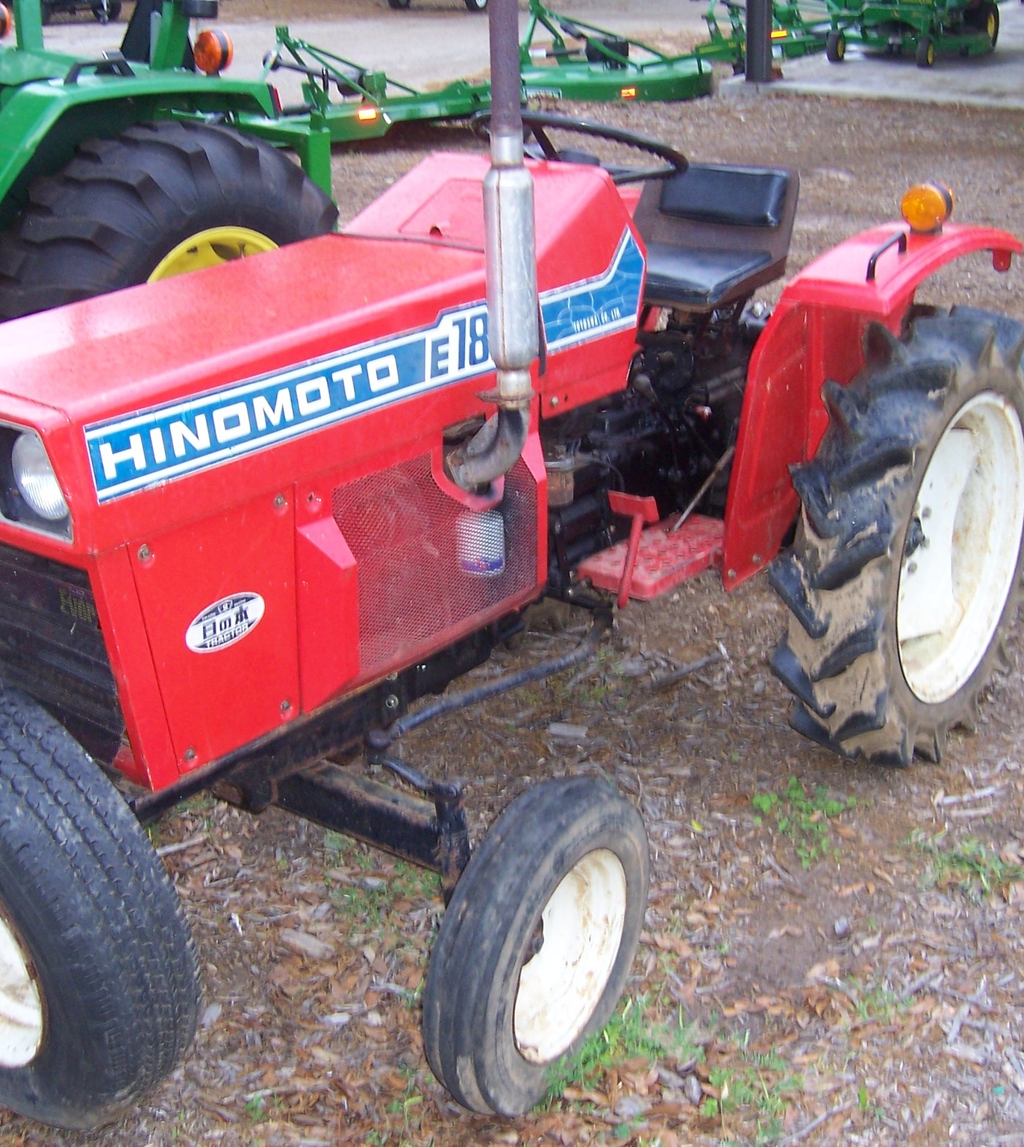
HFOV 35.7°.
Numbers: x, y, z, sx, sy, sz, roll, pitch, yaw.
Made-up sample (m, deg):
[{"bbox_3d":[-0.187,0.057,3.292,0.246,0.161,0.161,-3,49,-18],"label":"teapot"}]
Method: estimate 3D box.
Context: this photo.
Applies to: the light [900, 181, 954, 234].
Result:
[{"bbox_3d":[0.832,-0.733,3.190,0.096,0.106,0.060,14,26,36],"label":"light"}]

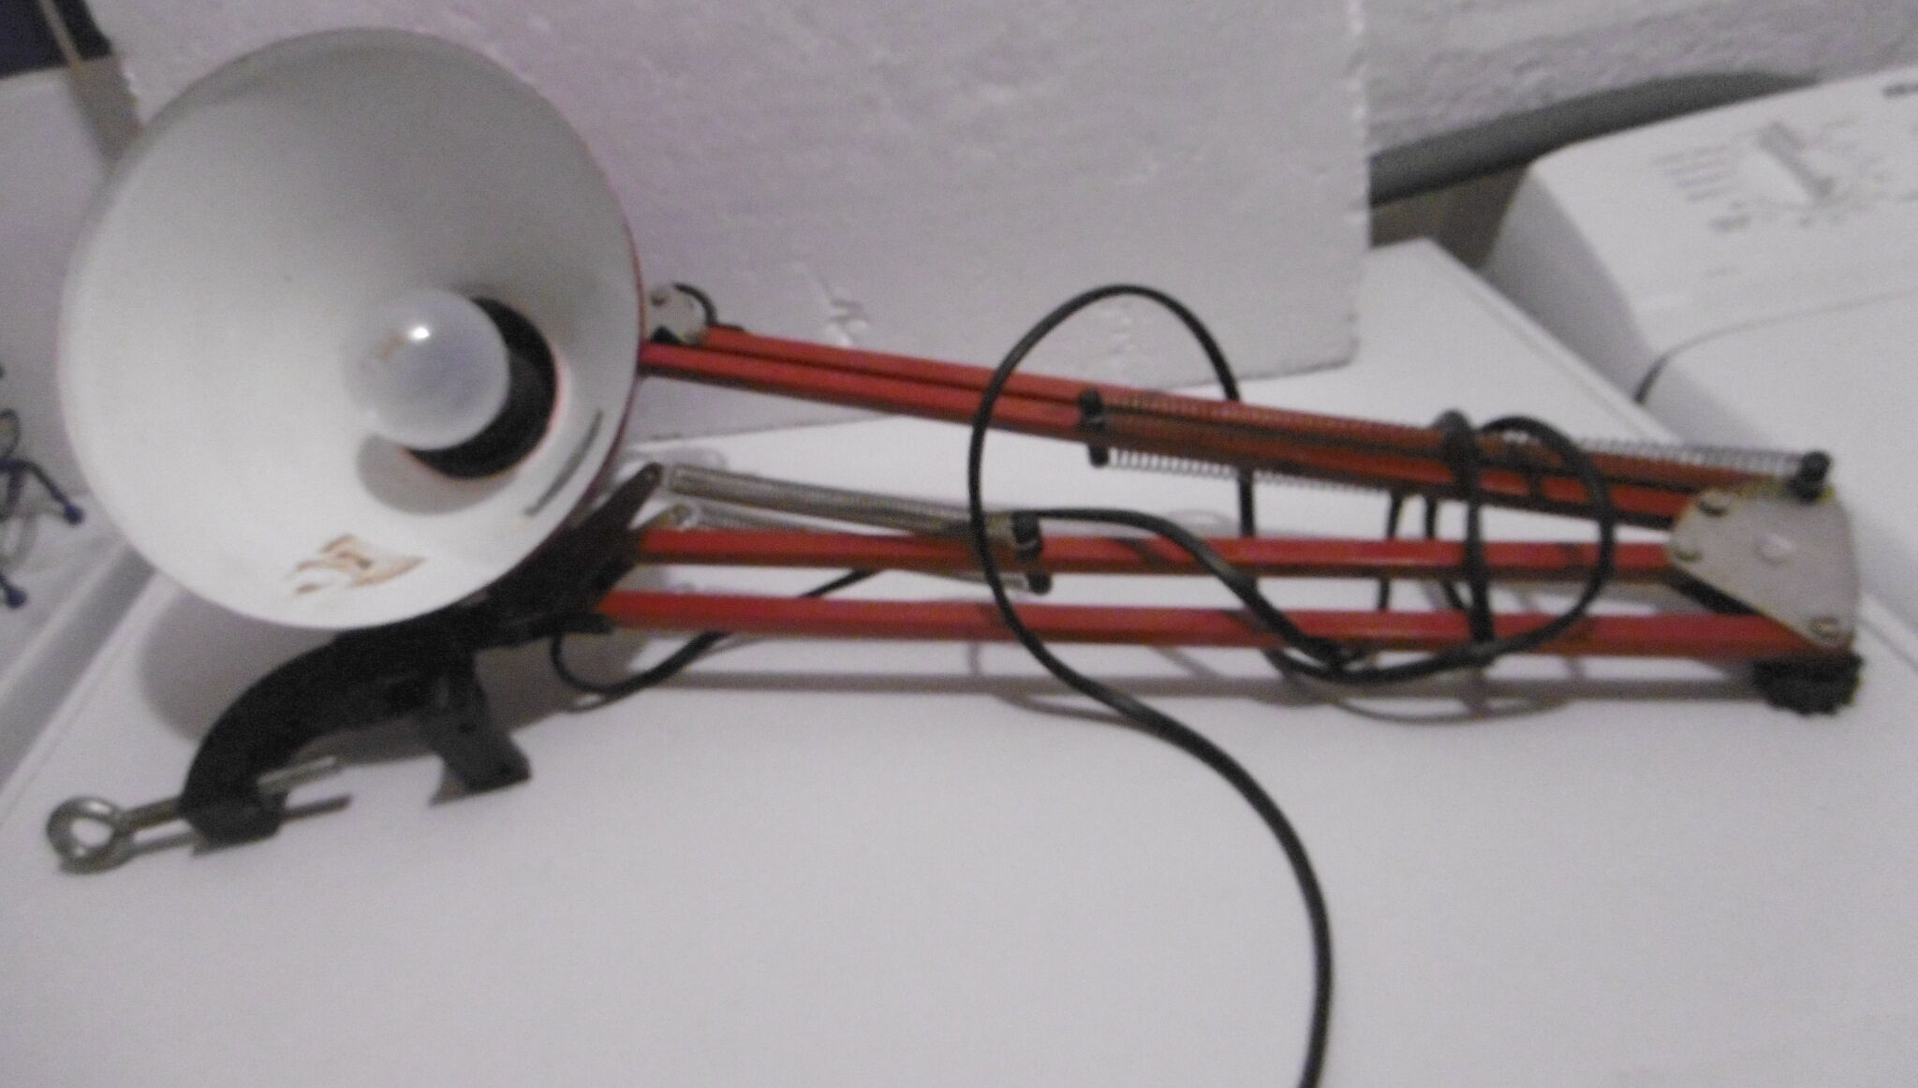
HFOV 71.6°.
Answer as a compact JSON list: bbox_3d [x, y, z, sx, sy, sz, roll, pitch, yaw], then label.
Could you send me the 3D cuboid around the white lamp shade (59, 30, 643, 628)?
[{"bbox_3d":[-0.171,-0.058,0.454,0.176,0.176,0.145,1,-4,5],"label":"white lamp shade"}]

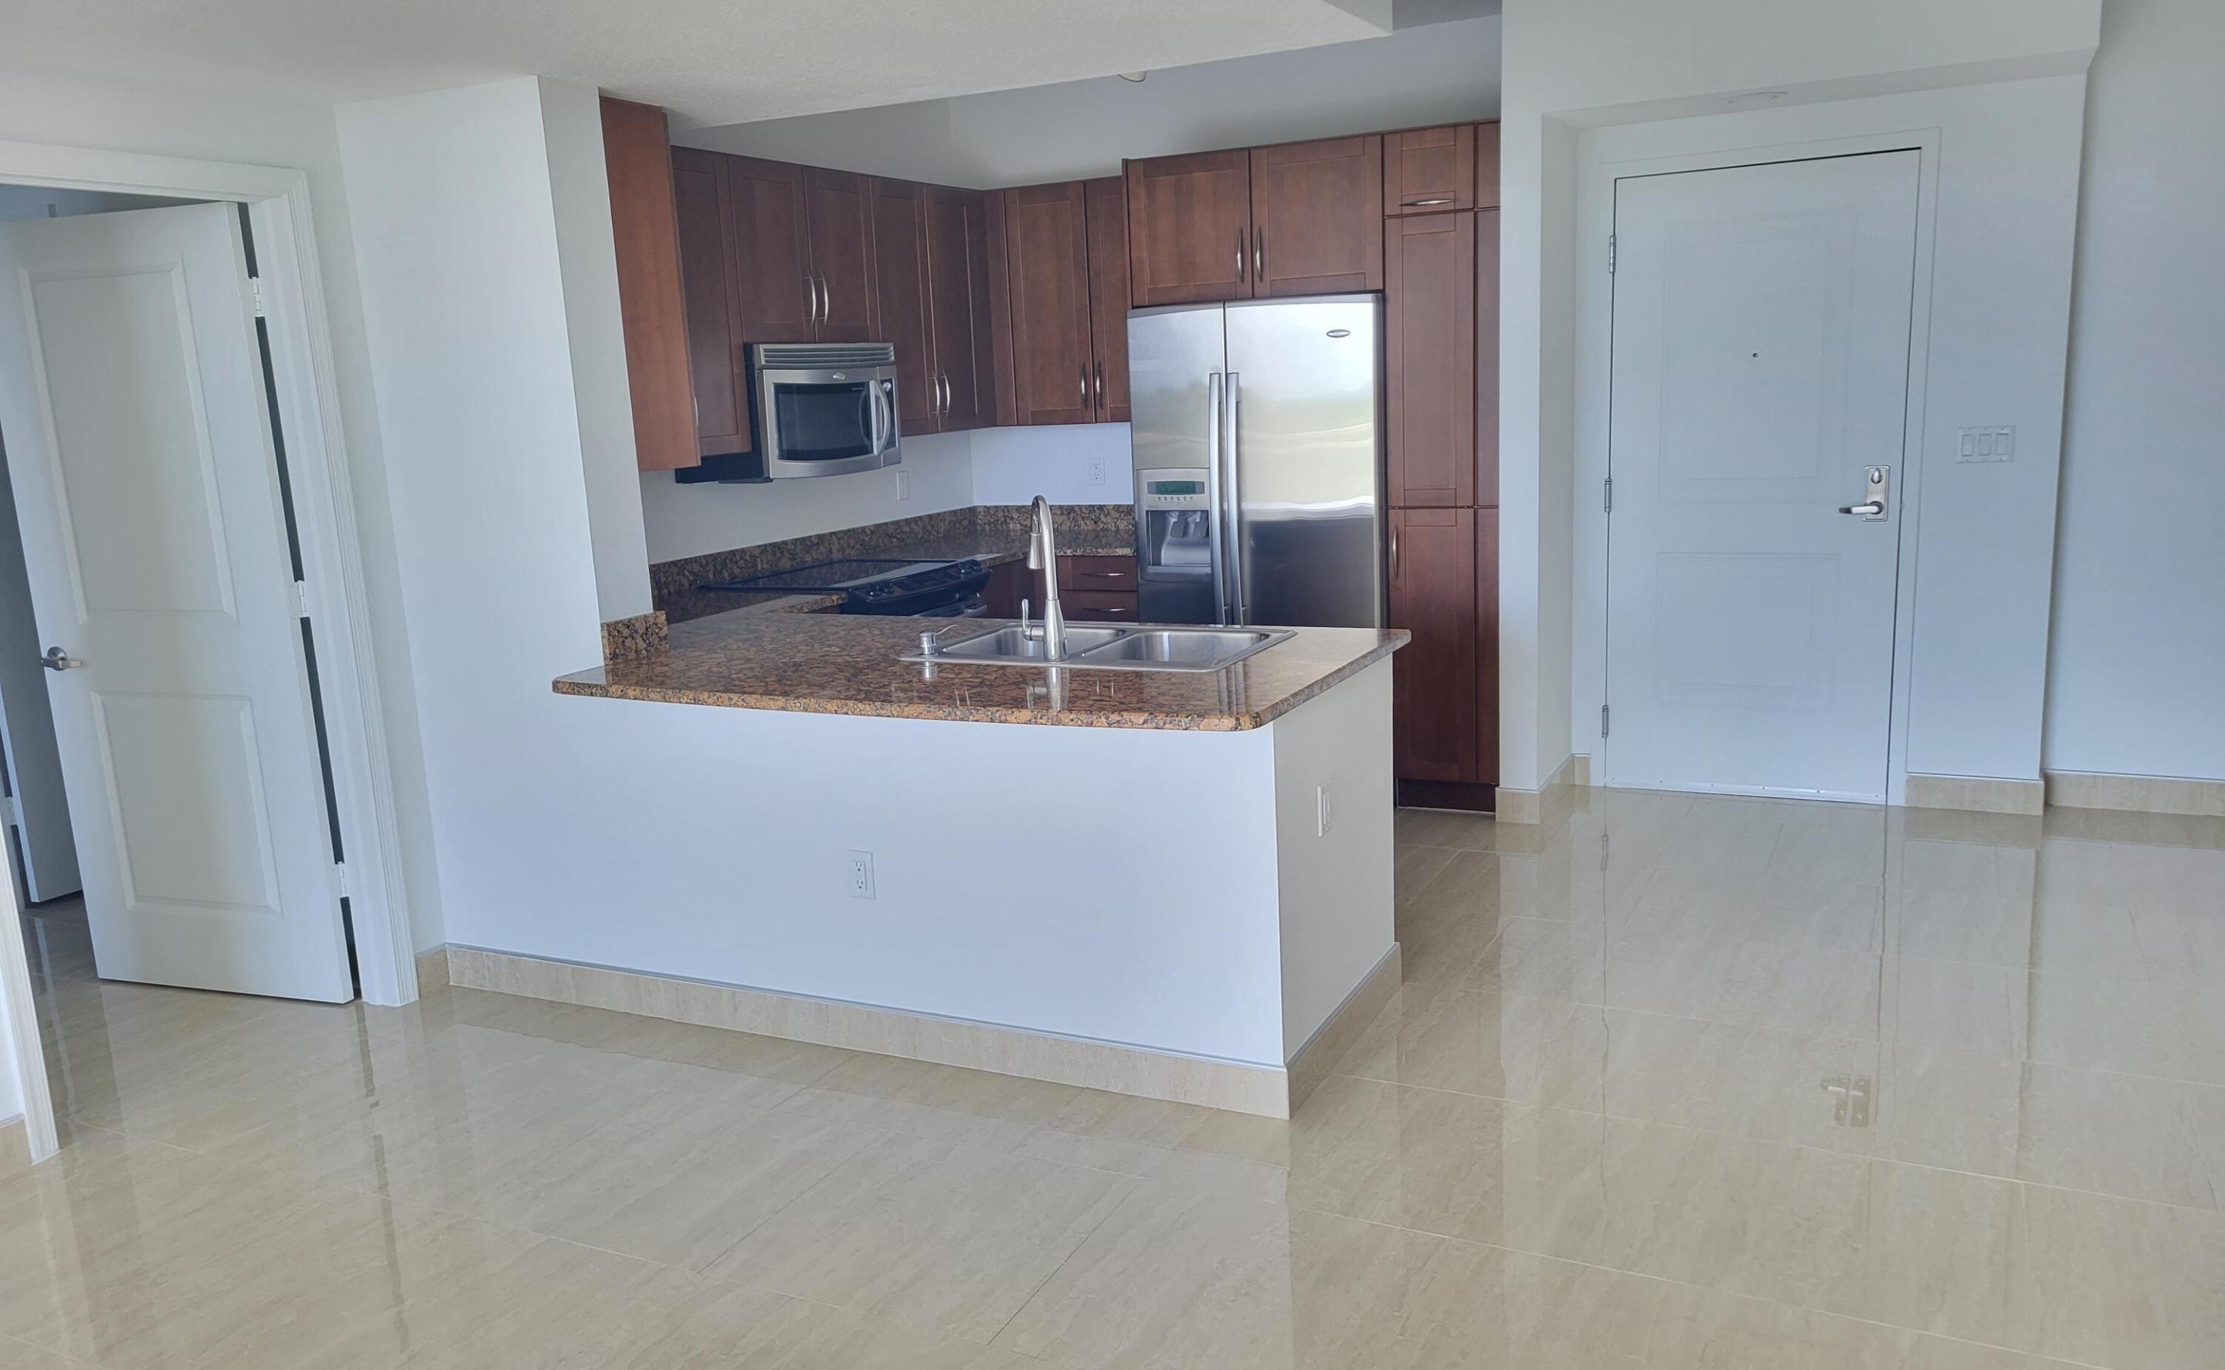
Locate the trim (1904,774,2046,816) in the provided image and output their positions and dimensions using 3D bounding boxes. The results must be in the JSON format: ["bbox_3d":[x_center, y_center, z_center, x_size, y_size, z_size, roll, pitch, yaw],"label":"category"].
[{"bbox_3d":[2.869,0.365,5.563,0.401,0.116,0.015,3,12,26],"label":"trim"}]

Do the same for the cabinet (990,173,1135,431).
[{"bbox_3d":[-0.068,-1.484,6.530,0.746,0.905,0.327,3,12,26],"label":"cabinet"}]

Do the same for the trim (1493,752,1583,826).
[{"bbox_3d":[1.509,0.361,5.930,0.175,0.116,0.562,3,12,26],"label":"trim"}]

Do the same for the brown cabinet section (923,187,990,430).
[{"bbox_3d":[-0.731,-1.424,6.399,0.327,0.897,0.370,3,12,26],"label":"brown cabinet section"}]

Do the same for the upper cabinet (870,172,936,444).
[{"bbox_3d":[-0.897,-1.378,6.157,0.345,0.908,0.355,3,12,26],"label":"upper cabinet"}]

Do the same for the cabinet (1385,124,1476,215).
[{"bbox_3d":[1.161,-1.723,5.698,0.300,0.264,0.632,3,12,26],"label":"cabinet"}]

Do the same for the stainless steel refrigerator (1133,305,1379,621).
[{"bbox_3d":[0.637,-0.496,6.141,0.905,1.790,0.760,3,12,26],"label":"stainless steel refrigerator"}]

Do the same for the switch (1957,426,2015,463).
[{"bbox_3d":[2.797,-0.769,5.354,0.162,0.117,0.013,3,12,26],"label":"switch"}]

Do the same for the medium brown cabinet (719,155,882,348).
[{"bbox_3d":[-1.152,-1.430,5.616,0.345,0.575,0.790,3,12,26],"label":"medium brown cabinet"}]

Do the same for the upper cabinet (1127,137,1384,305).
[{"bbox_3d":[0.615,-1.635,5.997,0.917,0.498,0.650,3,12,26],"label":"upper cabinet"}]

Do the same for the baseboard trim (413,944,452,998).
[{"bbox_3d":[-1.840,0.775,4.515,0.015,0.115,0.108,3,12,26],"label":"baseboard trim"}]

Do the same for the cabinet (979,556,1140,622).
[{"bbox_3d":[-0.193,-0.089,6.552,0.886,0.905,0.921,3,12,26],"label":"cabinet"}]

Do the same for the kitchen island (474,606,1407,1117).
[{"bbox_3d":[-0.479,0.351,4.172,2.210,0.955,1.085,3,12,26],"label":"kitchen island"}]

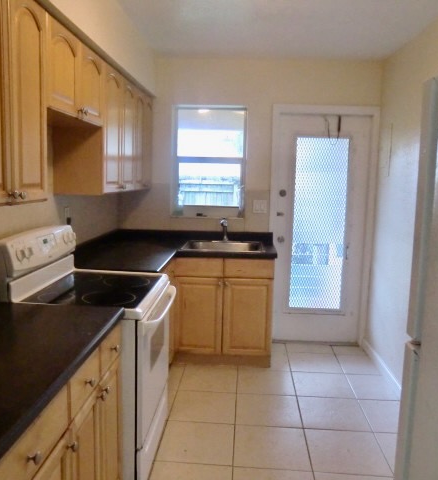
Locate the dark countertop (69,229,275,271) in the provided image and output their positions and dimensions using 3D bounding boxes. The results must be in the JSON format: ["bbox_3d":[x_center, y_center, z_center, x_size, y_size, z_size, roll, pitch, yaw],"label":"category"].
[{"bbox_3d":[-0.272,0.071,3.302,1.403,0.132,1.382,2,8,4],"label":"dark countertop"}]

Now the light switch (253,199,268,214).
[{"bbox_3d":[0.367,-0.292,3.900,0.123,0.123,0.015,2,8,4],"label":"light switch"}]

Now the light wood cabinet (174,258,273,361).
[{"bbox_3d":[0.051,0.529,3.731,0.757,0.883,0.618,2,8,4],"label":"light wood cabinet"}]

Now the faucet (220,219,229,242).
[{"bbox_3d":[0.042,-0.075,3.804,0.091,0.212,0.192,3,8,10],"label":"faucet"}]

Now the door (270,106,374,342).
[{"bbox_3d":[0.878,-0.092,3.927,0.864,2.100,0.091,2,8,4],"label":"door"}]

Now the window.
[{"bbox_3d":[-0.084,-0.681,3.925,0.627,0.952,0.101,2,8,4],"label":"window"}]

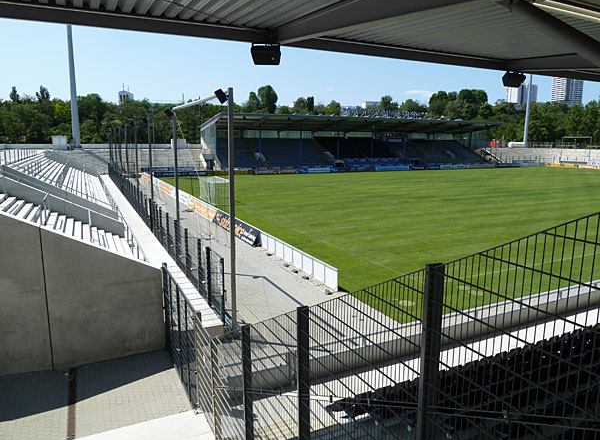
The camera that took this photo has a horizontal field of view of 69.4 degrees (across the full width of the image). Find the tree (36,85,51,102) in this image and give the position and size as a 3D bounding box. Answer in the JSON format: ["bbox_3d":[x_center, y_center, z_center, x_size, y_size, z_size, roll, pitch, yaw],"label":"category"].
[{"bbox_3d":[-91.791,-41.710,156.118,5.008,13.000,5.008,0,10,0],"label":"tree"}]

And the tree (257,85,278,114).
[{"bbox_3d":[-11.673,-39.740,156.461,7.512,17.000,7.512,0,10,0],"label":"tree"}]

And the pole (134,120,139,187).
[{"bbox_3d":[-15.196,-5.032,40.672,0.180,8.500,0.180,-5,11,-26],"label":"pole"}]

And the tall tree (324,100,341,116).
[{"bbox_3d":[11.845,-36.216,159.950,7.000,16.000,7.000,-5,11,-26],"label":"tall tree"}]

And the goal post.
[{"bbox_3d":[-9.910,-3.443,49.768,2.200,2.480,7.500,-4,11,-26],"label":"goal post"}]

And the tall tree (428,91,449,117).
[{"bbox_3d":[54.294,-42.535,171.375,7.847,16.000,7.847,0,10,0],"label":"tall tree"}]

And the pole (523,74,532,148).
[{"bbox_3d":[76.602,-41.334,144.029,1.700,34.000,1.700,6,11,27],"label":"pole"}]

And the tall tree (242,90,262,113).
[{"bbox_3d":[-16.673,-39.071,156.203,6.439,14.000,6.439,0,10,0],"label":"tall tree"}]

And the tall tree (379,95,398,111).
[{"bbox_3d":[32.696,-37.698,161.813,8.000,17.000,8.000,-5,11,-26],"label":"tall tree"}]

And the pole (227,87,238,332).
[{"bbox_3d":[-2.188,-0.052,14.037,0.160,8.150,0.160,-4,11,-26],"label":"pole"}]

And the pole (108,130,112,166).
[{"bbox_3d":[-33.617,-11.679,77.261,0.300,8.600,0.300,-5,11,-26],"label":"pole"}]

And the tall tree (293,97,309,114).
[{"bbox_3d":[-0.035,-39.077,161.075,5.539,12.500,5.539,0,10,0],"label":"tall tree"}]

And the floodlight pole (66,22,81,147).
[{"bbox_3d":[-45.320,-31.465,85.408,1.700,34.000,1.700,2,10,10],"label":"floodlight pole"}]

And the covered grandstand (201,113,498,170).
[{"bbox_3d":[16.967,-20.102,115.628,82.500,12.400,19.000,-5,11,-26],"label":"covered grandstand"}]

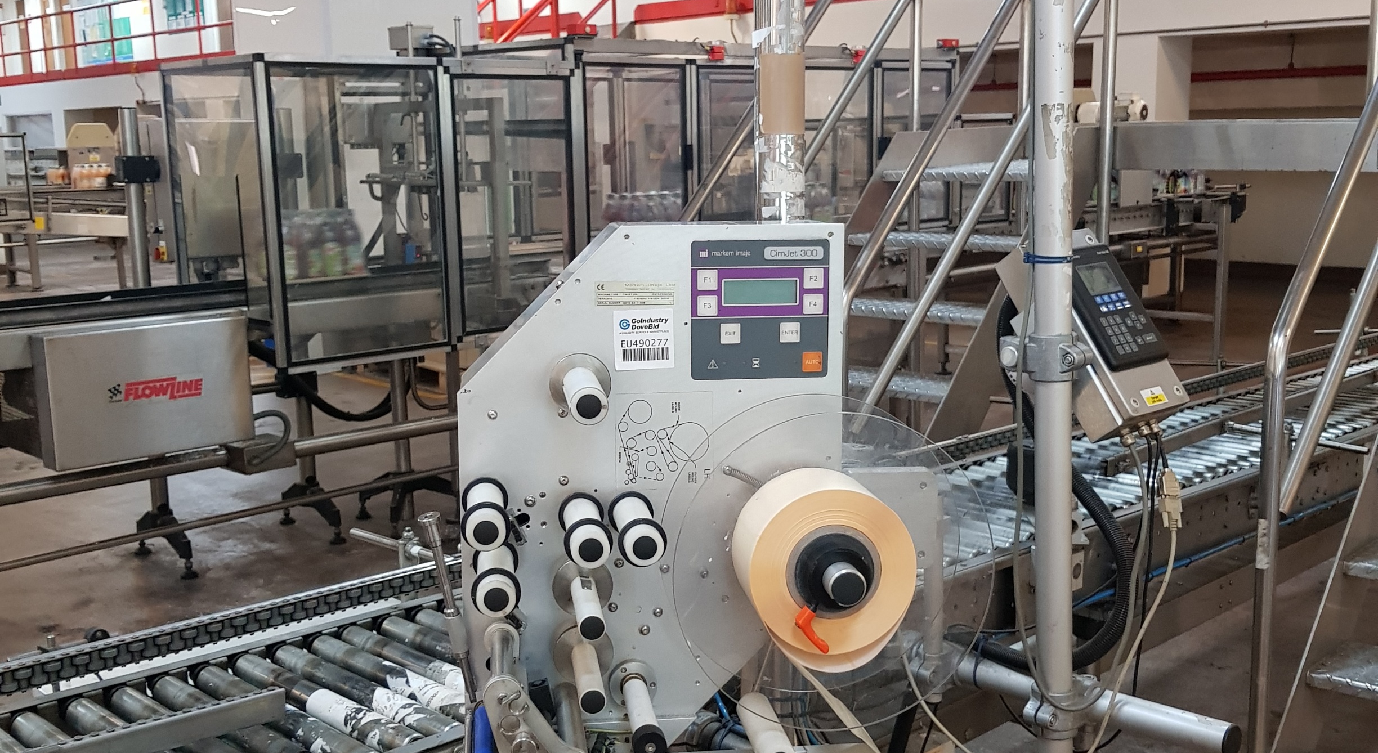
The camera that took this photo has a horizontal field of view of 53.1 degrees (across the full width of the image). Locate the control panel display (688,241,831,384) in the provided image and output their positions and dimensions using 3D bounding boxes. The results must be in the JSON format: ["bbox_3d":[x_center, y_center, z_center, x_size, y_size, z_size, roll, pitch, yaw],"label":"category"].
[{"bbox_3d":[0.072,-0.065,1.370,0.139,0.138,0.006,-1,10,-8],"label":"control panel display"}]

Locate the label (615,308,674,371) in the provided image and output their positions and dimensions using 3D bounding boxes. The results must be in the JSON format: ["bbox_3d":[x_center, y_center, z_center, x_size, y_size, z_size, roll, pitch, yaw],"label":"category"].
[{"bbox_3d":[-0.043,-0.036,1.361,0.059,0.058,0.002,-3,10,-8],"label":"label"}]

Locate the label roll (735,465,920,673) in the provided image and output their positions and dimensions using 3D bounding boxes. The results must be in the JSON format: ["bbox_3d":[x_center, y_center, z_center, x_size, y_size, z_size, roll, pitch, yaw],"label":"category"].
[{"bbox_3d":[0.130,0.175,1.341,0.158,0.158,0.098,-2,10,-8],"label":"label roll"}]

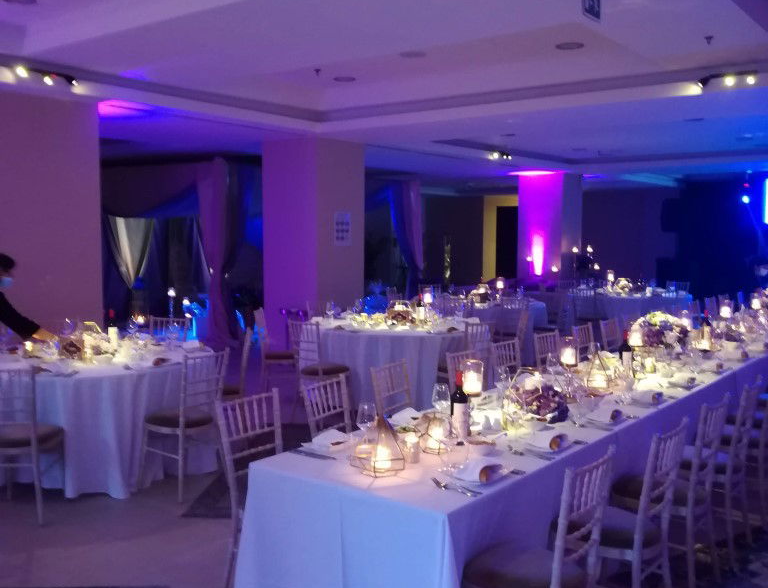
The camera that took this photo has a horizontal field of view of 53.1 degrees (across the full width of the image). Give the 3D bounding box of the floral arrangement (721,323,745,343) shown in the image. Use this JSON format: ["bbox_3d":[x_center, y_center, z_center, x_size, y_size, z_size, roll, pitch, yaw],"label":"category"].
[{"bbox_3d":[3.054,0.338,6.750,0.230,0.185,0.230,4,6,38],"label":"floral arrangement"}]

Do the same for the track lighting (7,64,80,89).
[{"bbox_3d":[-2.954,-1.904,6.726,0.120,0.130,0.680,4,6,38],"label":"track lighting"}]

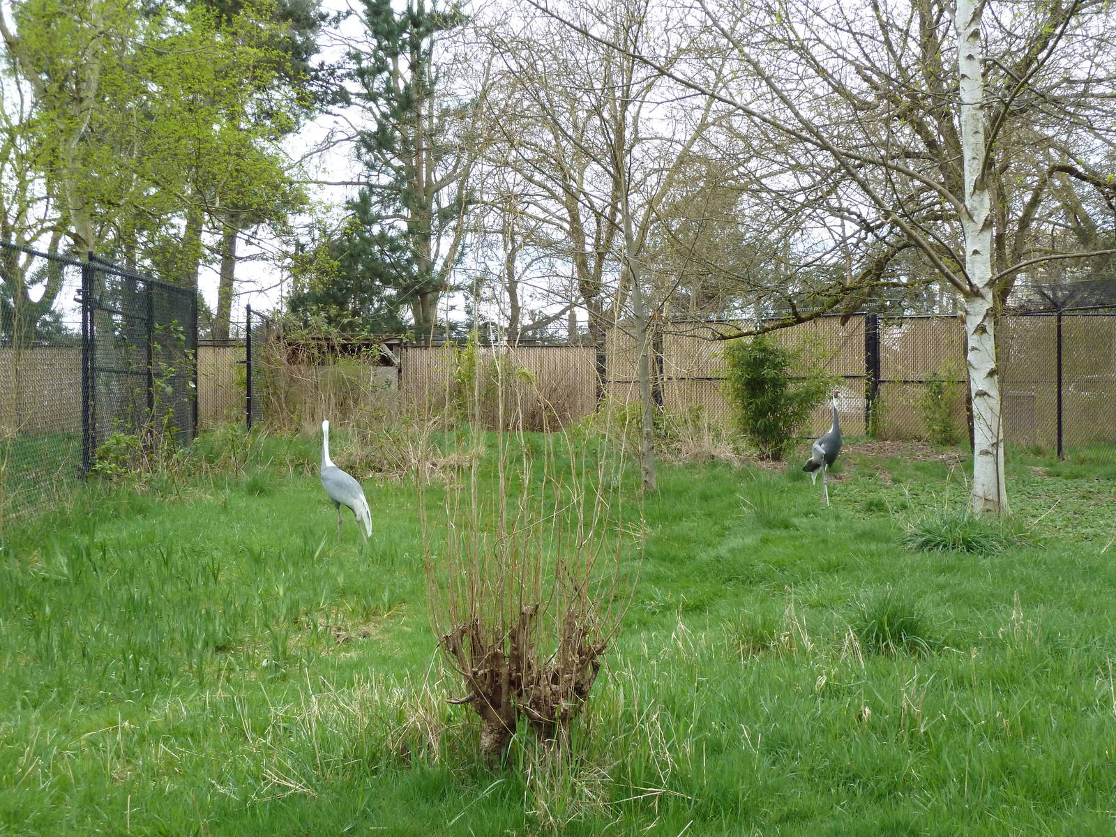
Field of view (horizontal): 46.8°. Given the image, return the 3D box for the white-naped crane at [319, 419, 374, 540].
[{"bbox_3d":[-2.041,0.630,12.500,0.660,1.240,0.280,0,0,40],"label":"white-naped crane"}]

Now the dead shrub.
[{"bbox_3d":[-0.115,0.670,5.300,0.870,1.530,0.780,0,0,0],"label":"dead shrub"}]

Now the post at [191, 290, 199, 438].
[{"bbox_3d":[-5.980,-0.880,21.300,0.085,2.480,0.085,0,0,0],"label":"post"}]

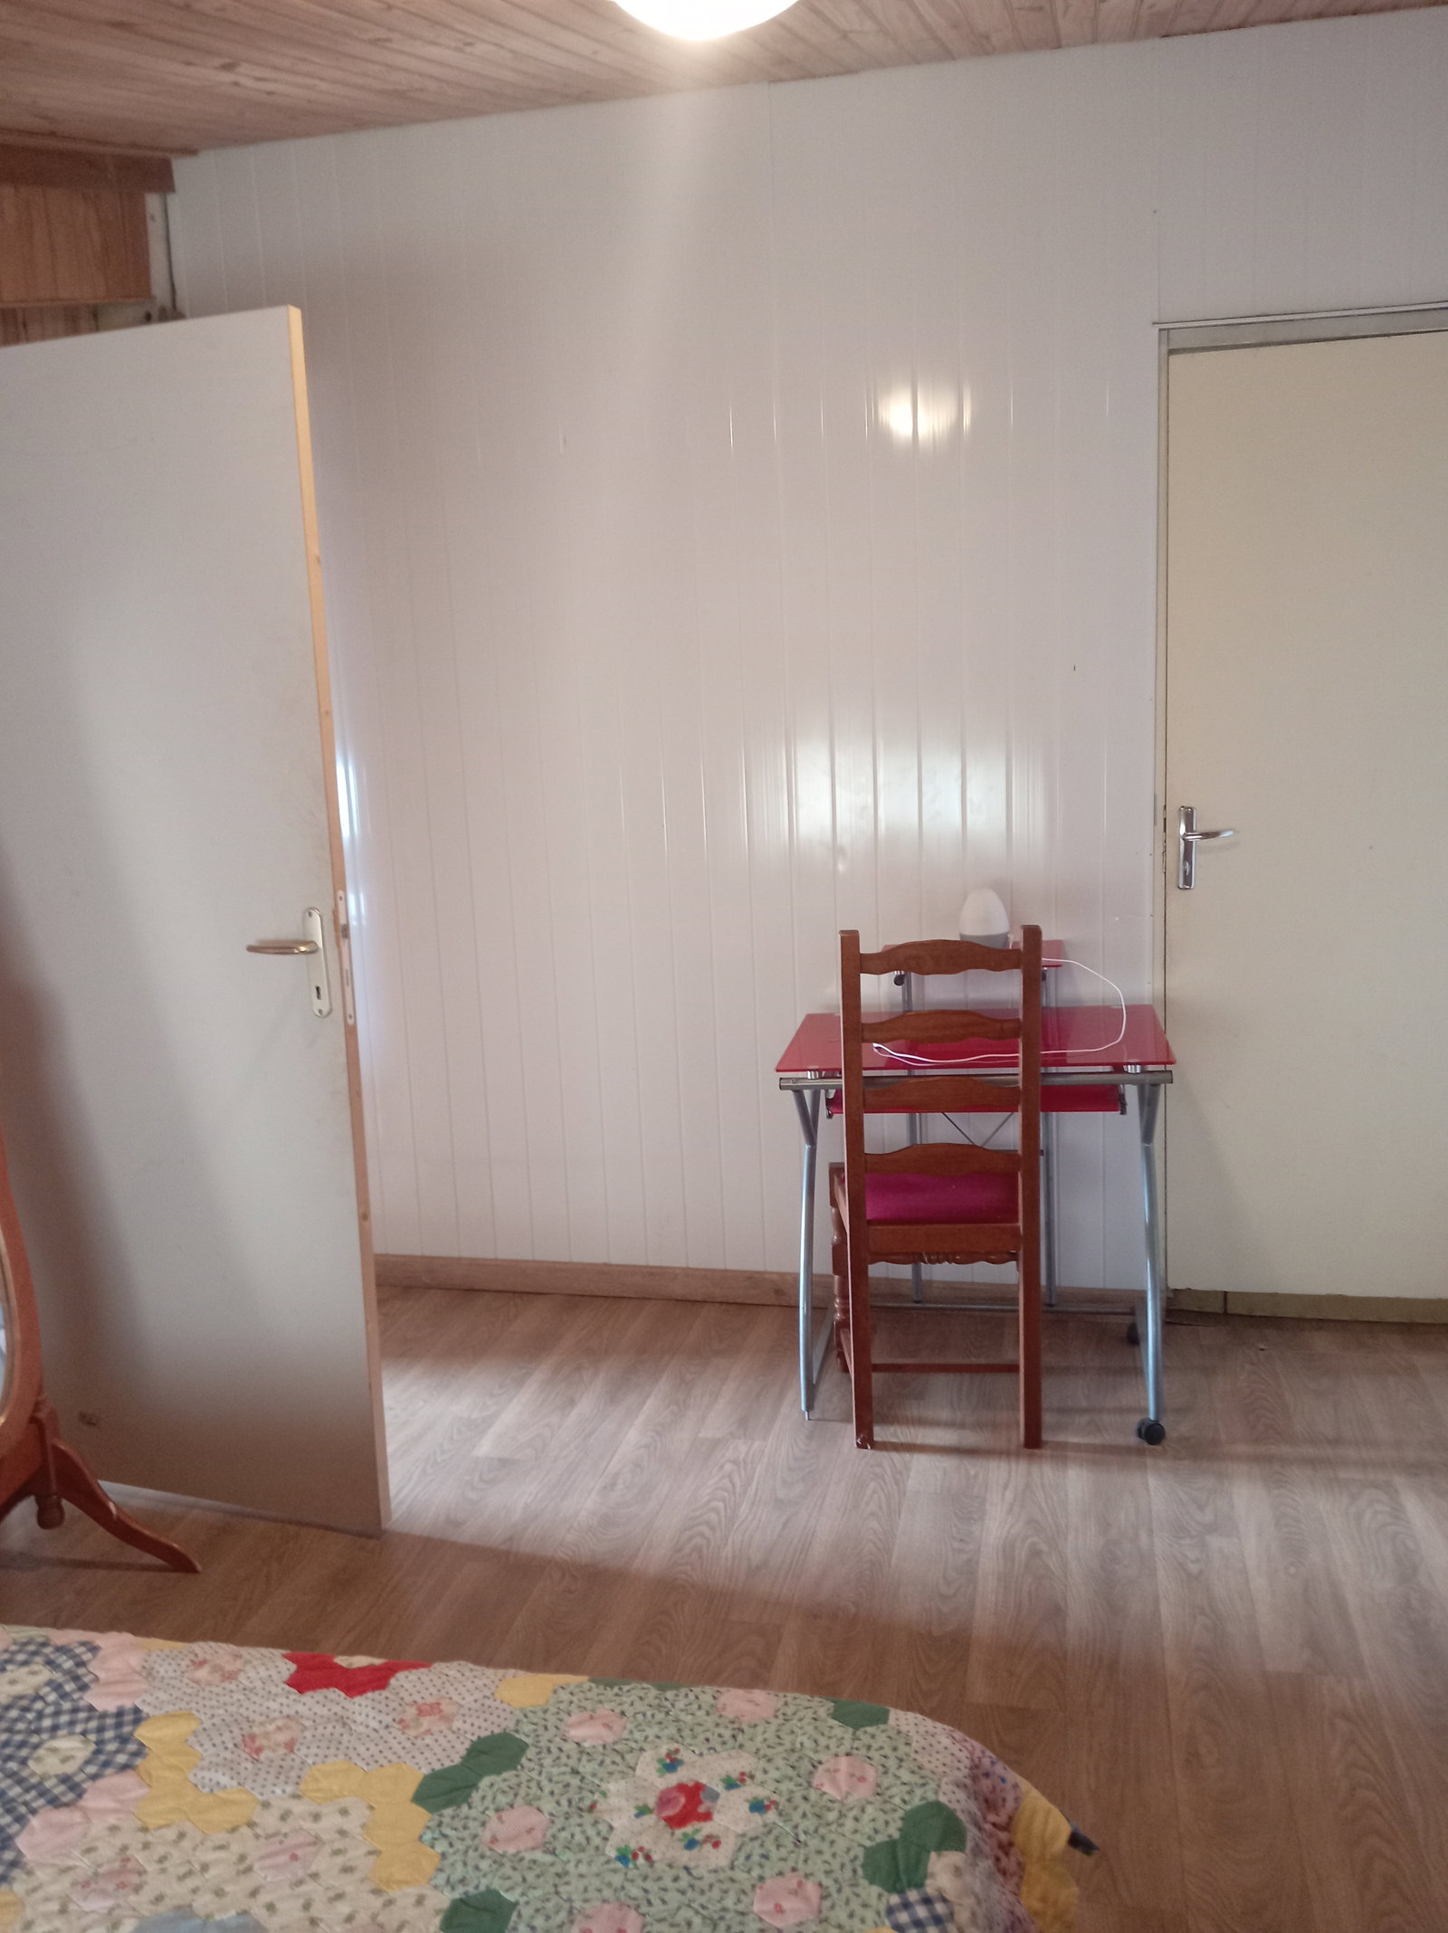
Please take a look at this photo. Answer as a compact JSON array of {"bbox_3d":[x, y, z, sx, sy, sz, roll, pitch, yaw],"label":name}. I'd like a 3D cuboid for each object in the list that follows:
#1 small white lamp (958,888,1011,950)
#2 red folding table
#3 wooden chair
[{"bbox_3d":[0.557,-0.101,3.228,0.106,0.141,0.106,0,9,12],"label":"small white lamp"},{"bbox_3d":[0.537,0.509,3.180,0.759,0.739,0.588,-1,9,10],"label":"red folding table"},{"bbox_3d":[0.429,0.400,2.986,0.420,1.015,0.462,-1,9,5],"label":"wooden chair"}]

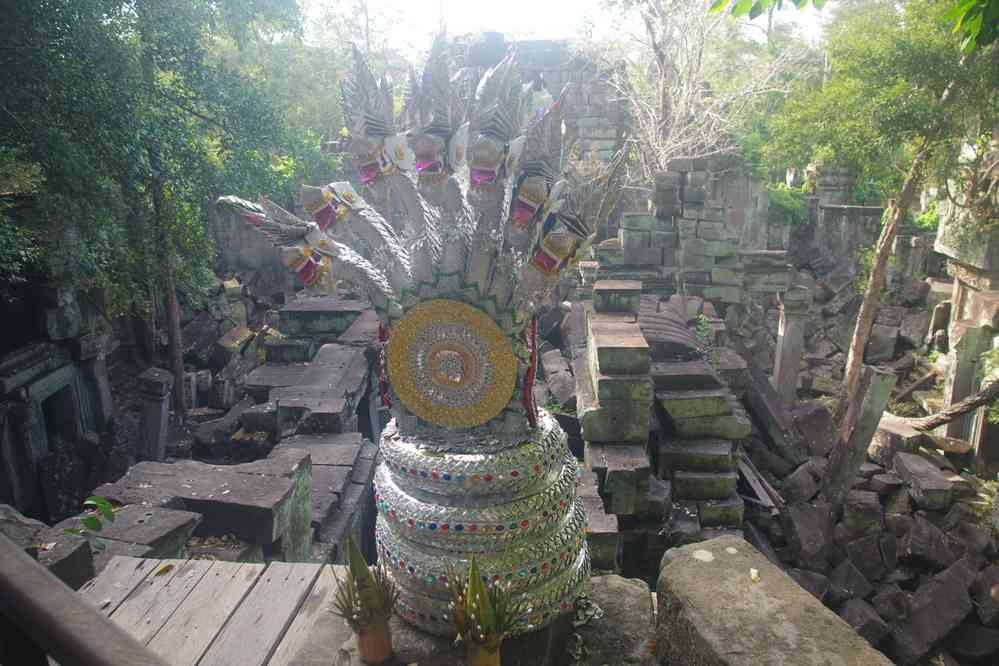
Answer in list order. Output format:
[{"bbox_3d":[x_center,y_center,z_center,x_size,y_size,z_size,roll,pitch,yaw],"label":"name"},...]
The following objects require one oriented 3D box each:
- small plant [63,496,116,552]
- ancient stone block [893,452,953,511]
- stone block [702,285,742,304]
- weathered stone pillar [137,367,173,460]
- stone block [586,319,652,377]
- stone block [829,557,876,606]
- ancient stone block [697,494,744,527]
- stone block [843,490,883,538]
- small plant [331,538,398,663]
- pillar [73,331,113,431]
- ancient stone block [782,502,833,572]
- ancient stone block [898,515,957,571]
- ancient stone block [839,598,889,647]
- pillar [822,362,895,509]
[{"bbox_3d":[-1.915,0.895,3.500,0.200,0.210,0.180,0,12,0],"label":"small plant"},{"bbox_3d":[5.013,1.740,8.900,0.420,0.280,0.900,4,13,16],"label":"ancient stone block"},{"bbox_3d":[4.375,-0.746,14.700,0.740,0.330,0.550,0,17,3],"label":"stone block"},{"bbox_3d":[-5.165,1.263,11.200,0.400,1.500,0.400,9,16,-2],"label":"weathered stone pillar"},{"bbox_3d":[1.390,0.181,8.750,0.565,0.300,0.980,0,17,3],"label":"stone block"},{"bbox_3d":[3.430,2.431,7.300,0.380,0.330,0.380,9,15,34],"label":"stone block"},{"bbox_3d":[2.684,2.144,9.100,0.500,0.300,0.420,0,17,3],"label":"ancient stone block"},{"bbox_3d":[4.081,2.035,8.400,0.370,0.330,0.380,5,17,18],"label":"stone block"},{"bbox_3d":[-0.391,0.772,2.170,0.180,0.360,0.180,0,17,3],"label":"small plant"},{"bbox_3d":[-5.527,0.674,10.200,0.400,1.350,0.400,-2,13,-8],"label":"pillar"},{"bbox_3d":[3.341,2.200,8.100,0.450,0.550,0.550,3,13,15],"label":"ancient stone block"},{"bbox_3d":[4.513,2.199,7.900,0.460,0.380,0.420,13,17,10],"label":"ancient stone block"},{"bbox_3d":[3.299,2.637,6.800,0.380,0.280,0.400,-1,16,1],"label":"ancient stone block"},{"bbox_3d":[4.240,1.227,8.800,0.360,1.600,0.320,14,12,6],"label":"pillar"}]

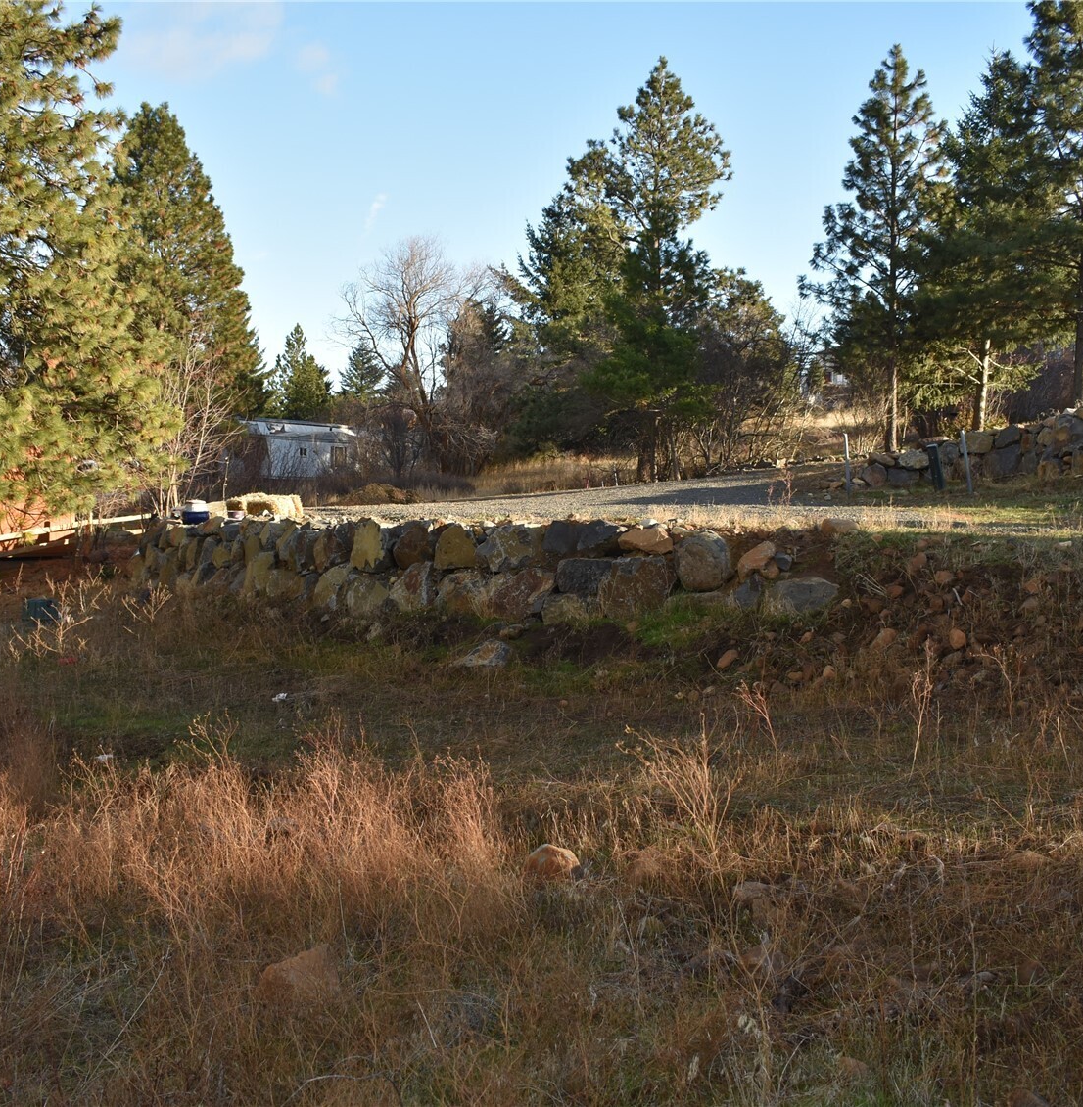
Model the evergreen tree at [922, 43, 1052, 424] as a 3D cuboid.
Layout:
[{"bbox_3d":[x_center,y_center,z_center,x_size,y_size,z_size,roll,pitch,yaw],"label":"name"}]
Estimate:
[{"bbox_3d":[10.510,-7.324,29.500,3.223,9.212,3.124,0,2,0],"label":"evergreen tree"}]

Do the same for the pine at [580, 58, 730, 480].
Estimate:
[{"bbox_3d":[3.172,-8.015,35.000,4.266,11.840,4.200,0,1,0],"label":"pine"}]

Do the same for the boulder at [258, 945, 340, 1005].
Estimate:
[{"bbox_3d":[-0.808,1.404,4.150,0.272,0.171,0.230,0,3,0],"label":"boulder"}]

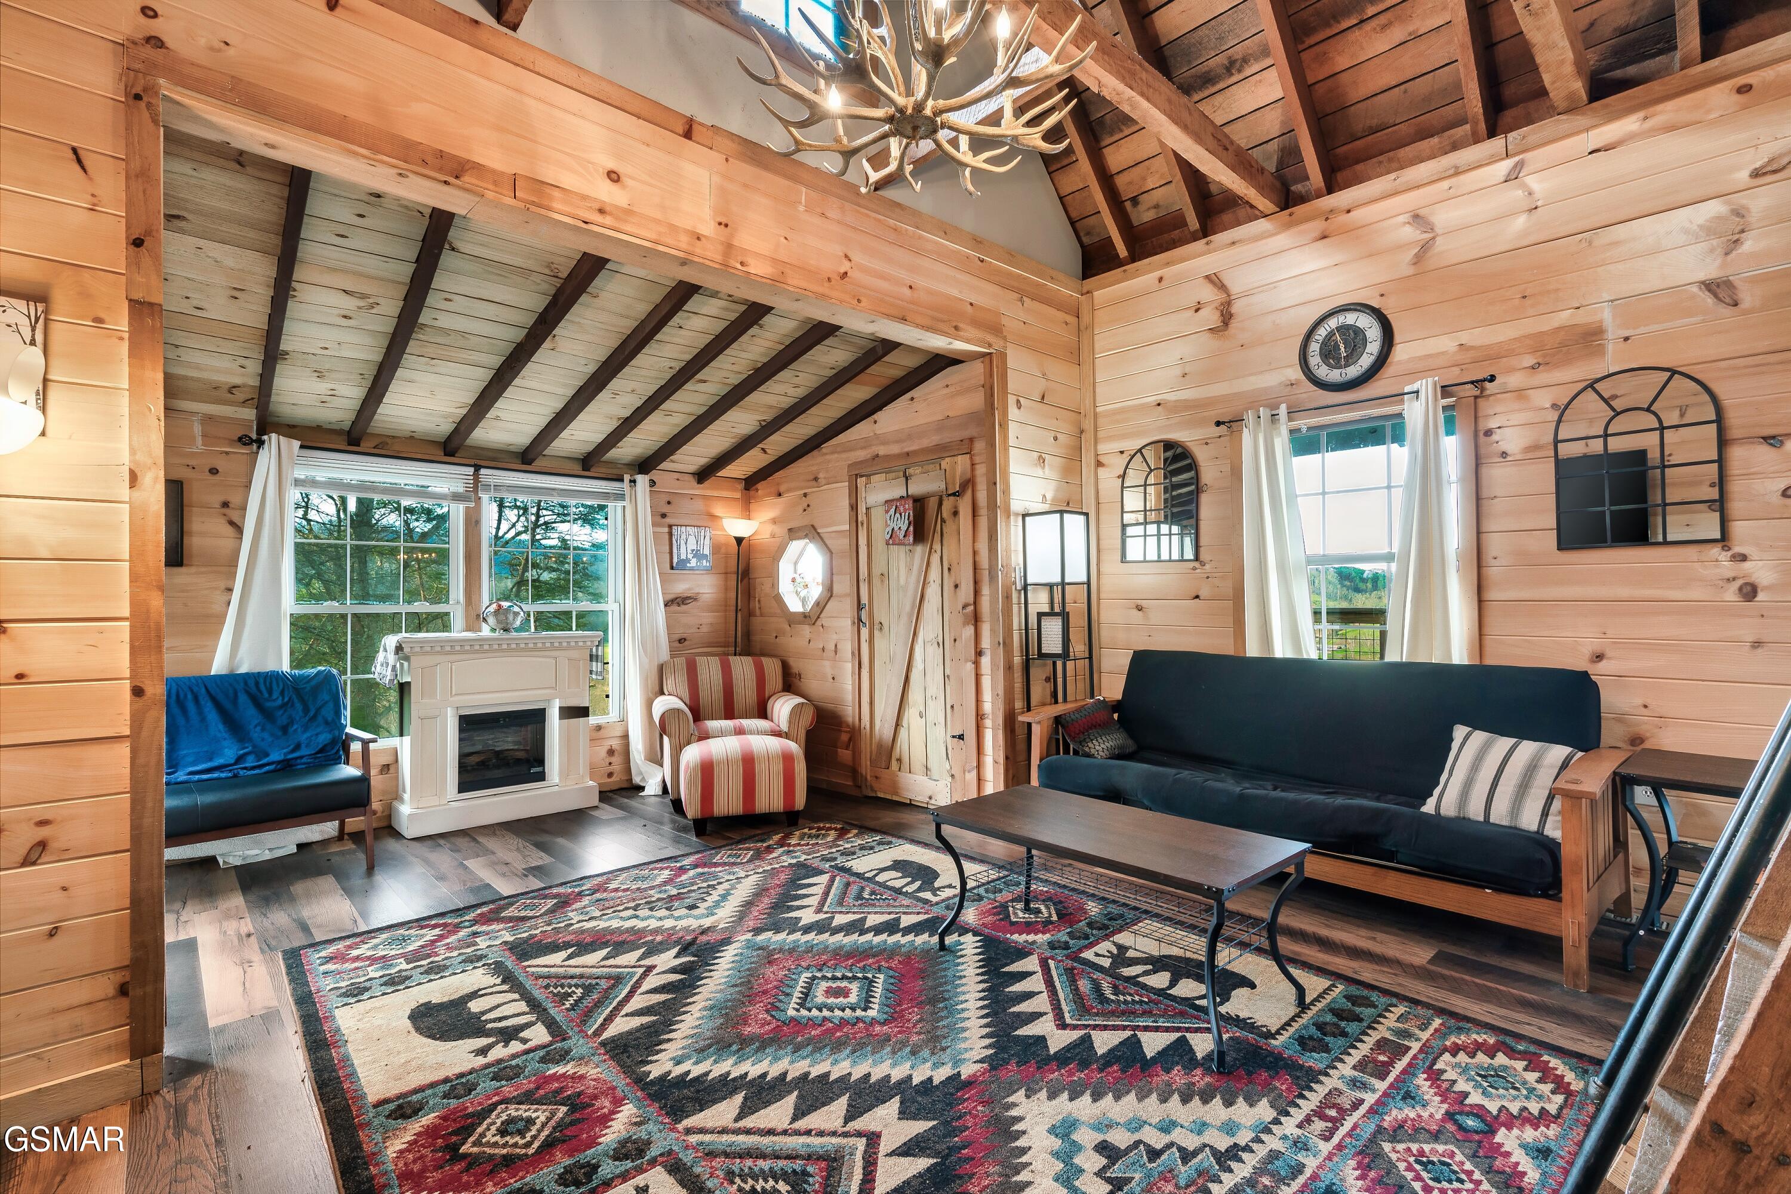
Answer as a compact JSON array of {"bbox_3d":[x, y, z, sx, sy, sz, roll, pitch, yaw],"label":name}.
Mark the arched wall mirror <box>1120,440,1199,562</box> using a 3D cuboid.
[{"bbox_3d":[1.413,-0.517,4.312,0.030,0.657,0.455,0,0,-42],"label":"arched wall mirror"}]

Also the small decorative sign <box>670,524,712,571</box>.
[{"bbox_3d":[-1.365,-0.331,5.380,0.299,0.297,0.030,0,0,-42],"label":"small decorative sign"}]

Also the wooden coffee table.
[{"bbox_3d":[0.670,0.966,2.532,0.541,0.471,1.027,0,0,-43],"label":"wooden coffee table"}]

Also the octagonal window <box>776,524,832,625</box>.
[{"bbox_3d":[-0.587,-0.150,5.347,0.090,0.663,0.640,0,0,-43],"label":"octagonal window"}]

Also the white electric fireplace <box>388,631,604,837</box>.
[{"bbox_3d":[-2.187,0.713,4.413,1.026,1.006,0.357,0,0,-42],"label":"white electric fireplace"}]

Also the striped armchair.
[{"bbox_3d":[-1.050,0.801,5.025,0.920,0.850,0.850,0,0,-20],"label":"striped armchair"}]

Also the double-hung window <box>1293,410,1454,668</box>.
[{"bbox_3d":[2.085,-0.171,3.639,0.090,1.260,0.880,0,0,-43],"label":"double-hung window"}]

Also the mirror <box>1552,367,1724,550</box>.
[{"bbox_3d":[2.713,-0.510,2.921,0.030,0.650,0.455,0,0,-43],"label":"mirror"}]

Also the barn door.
[{"bbox_3d":[0.100,0.226,4.489,0.060,1.934,0.934,0,0,-42],"label":"barn door"}]

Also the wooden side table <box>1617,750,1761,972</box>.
[{"bbox_3d":[2.698,0.870,2.519,0.587,0.638,0.565,0,0,-43],"label":"wooden side table"}]

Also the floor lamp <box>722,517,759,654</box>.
[{"bbox_3d":[-1.128,0.331,5.648,0.260,1.800,0.260,0,0,-43],"label":"floor lamp"}]

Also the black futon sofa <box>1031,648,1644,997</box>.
[{"bbox_3d":[1.652,0.737,3.414,0.881,0.914,2.149,0,0,-42],"label":"black futon sofa"}]

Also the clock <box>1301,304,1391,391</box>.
[{"bbox_3d":[2.035,-1.134,3.608,0.060,0.386,0.389,0,0,-42],"label":"clock"}]

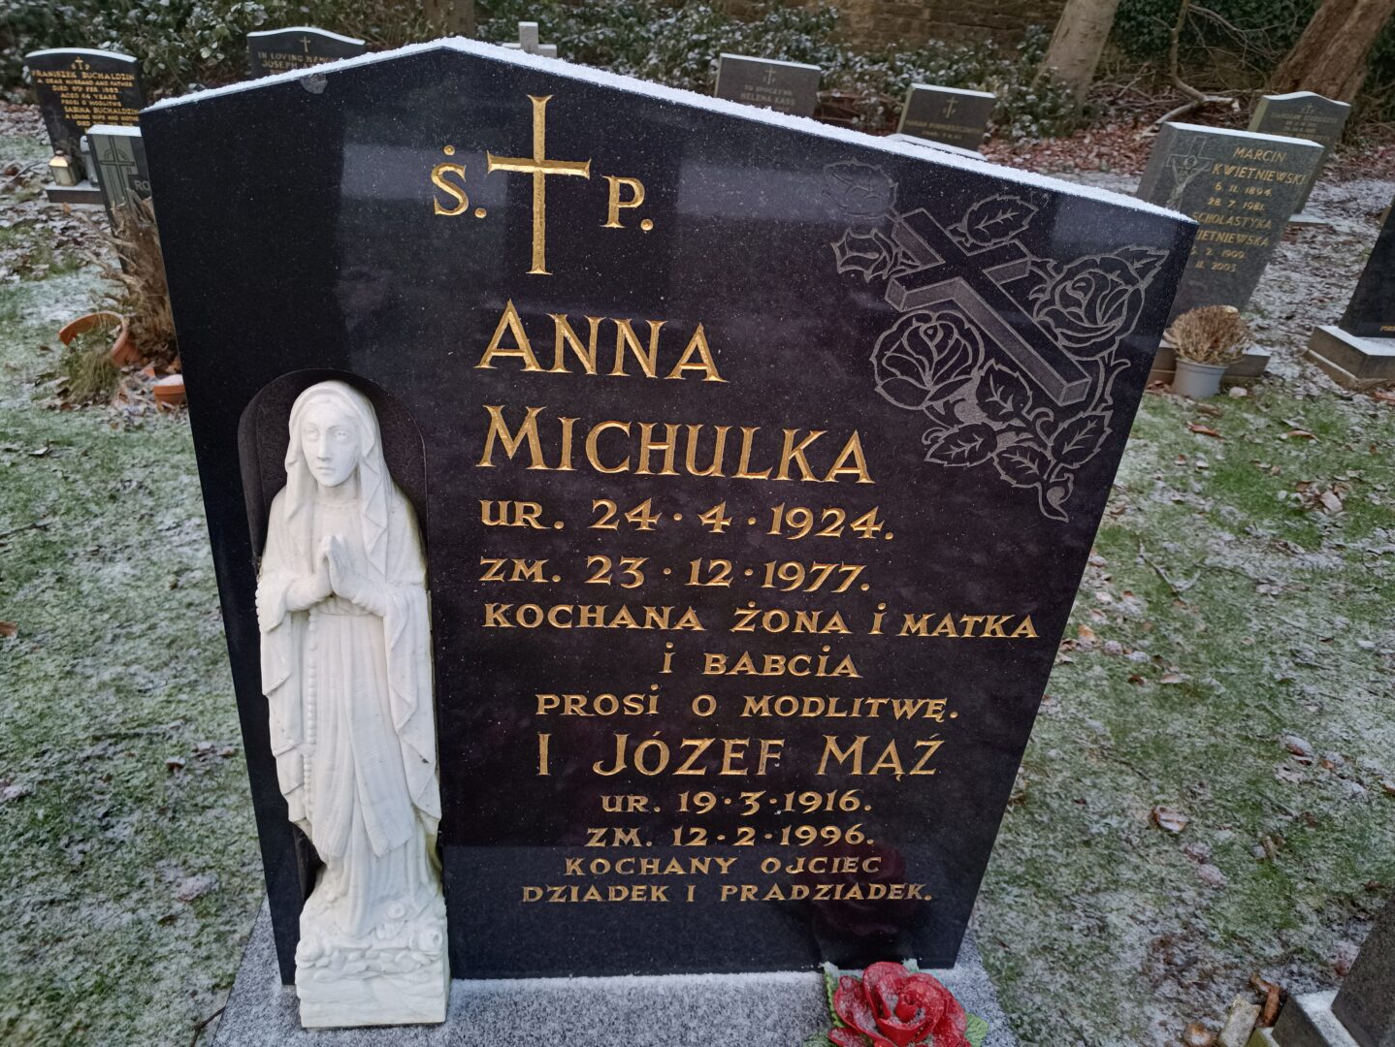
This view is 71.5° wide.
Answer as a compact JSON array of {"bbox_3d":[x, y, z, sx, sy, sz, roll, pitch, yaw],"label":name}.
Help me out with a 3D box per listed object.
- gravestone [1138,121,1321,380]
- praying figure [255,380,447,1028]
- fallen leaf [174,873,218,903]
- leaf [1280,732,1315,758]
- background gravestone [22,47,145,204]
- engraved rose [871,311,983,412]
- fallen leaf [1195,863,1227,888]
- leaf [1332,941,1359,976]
[{"bbox_3d":[1.868,-1.008,3.623,0.720,0.850,0.280,4,35,-7],"label":"gravestone"},{"bbox_3d":[-0.284,0.180,0.822,0.138,0.647,0.091,2,28,-9],"label":"praying figure"},{"bbox_3d":[-0.616,0.447,1.192,0.047,0.014,0.040,-7,32,-23],"label":"fallen leaf"},{"bbox_3d":[1.026,0.381,1.664,0.051,0.016,0.058,-3,31,-17],"label":"leaf"},{"bbox_3d":[-3.300,-2.190,5.357,0.622,0.758,0.260,-2,35,-11],"label":"background gravestone"},{"bbox_3d":[0.160,-0.112,0.675,0.080,0.072,0.005,2,28,-7],"label":"engraved rose"},{"bbox_3d":[0.738,0.504,1.385,0.043,0.014,0.035,-19,38,-38],"label":"fallen leaf"},{"bbox_3d":[0.859,0.574,1.285,0.068,0.015,0.037,-20,39,-39],"label":"leaf"}]

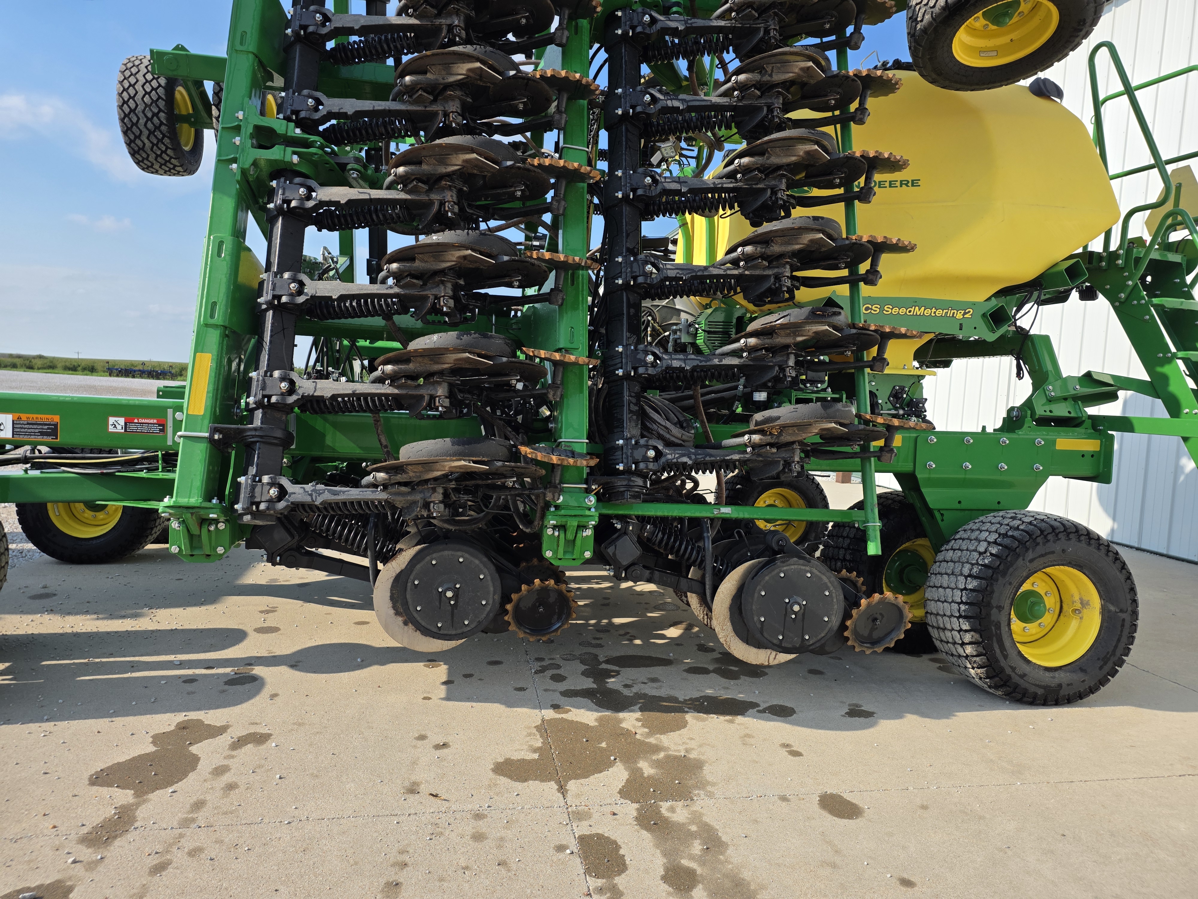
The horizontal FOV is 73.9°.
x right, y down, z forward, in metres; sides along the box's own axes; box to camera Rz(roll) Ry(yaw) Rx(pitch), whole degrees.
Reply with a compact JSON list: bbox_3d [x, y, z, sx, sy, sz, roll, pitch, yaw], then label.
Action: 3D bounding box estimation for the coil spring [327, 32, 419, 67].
[{"bbox_3d":[-0.936,-1.674,3.333,0.410,0.094,0.094,-3,-12,10],"label":"coil spring"}]

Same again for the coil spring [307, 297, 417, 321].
[{"bbox_3d":[-0.944,-0.557,3.091,0.410,0.094,0.094,-3,-12,10],"label":"coil spring"}]

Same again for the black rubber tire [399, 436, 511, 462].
[{"bbox_3d":[-0.519,0.035,2.884,0.400,0.105,0.400,2,-9,-10],"label":"black rubber tire"}]

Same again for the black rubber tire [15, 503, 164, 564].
[{"bbox_3d":[-3.711,0.363,5.897,0.930,0.930,0.430,3,4,-9],"label":"black rubber tire"}]

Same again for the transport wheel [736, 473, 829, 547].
[{"bbox_3d":[1.297,0.489,6.049,0.855,0.855,0.400,2,5,-7],"label":"transport wheel"}]

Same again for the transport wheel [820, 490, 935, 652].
[{"bbox_3d":[1.665,0.656,4.307,0.855,0.855,0.400,2,5,-7],"label":"transport wheel"}]

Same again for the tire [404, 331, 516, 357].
[{"bbox_3d":[-0.515,-0.350,2.969,0.405,0.090,0.405,3,-7,-9],"label":"tire"}]

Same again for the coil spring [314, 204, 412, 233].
[{"bbox_3d":[-0.938,-0.927,3.167,0.414,0.092,0.092,-2,-13,11],"label":"coil spring"}]

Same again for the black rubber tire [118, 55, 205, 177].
[{"bbox_3d":[-3.274,-2.492,5.983,0.360,0.840,0.840,2,5,-8],"label":"black rubber tire"}]

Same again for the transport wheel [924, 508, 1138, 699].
[{"bbox_3d":[1.992,0.723,3.693,0.855,0.855,0.400,2,5,-7],"label":"transport wheel"}]

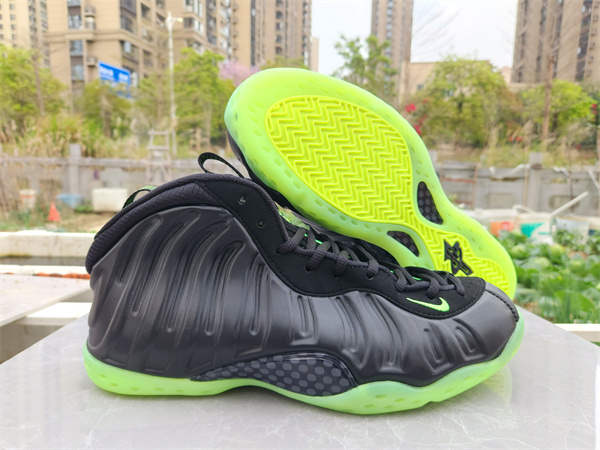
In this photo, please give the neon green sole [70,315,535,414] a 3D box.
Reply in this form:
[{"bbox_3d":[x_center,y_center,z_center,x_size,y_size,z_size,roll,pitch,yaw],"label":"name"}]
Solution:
[{"bbox_3d":[0.002,0.087,0.286,0.305,0.047,0.111,0,5,1],"label":"neon green sole"}]

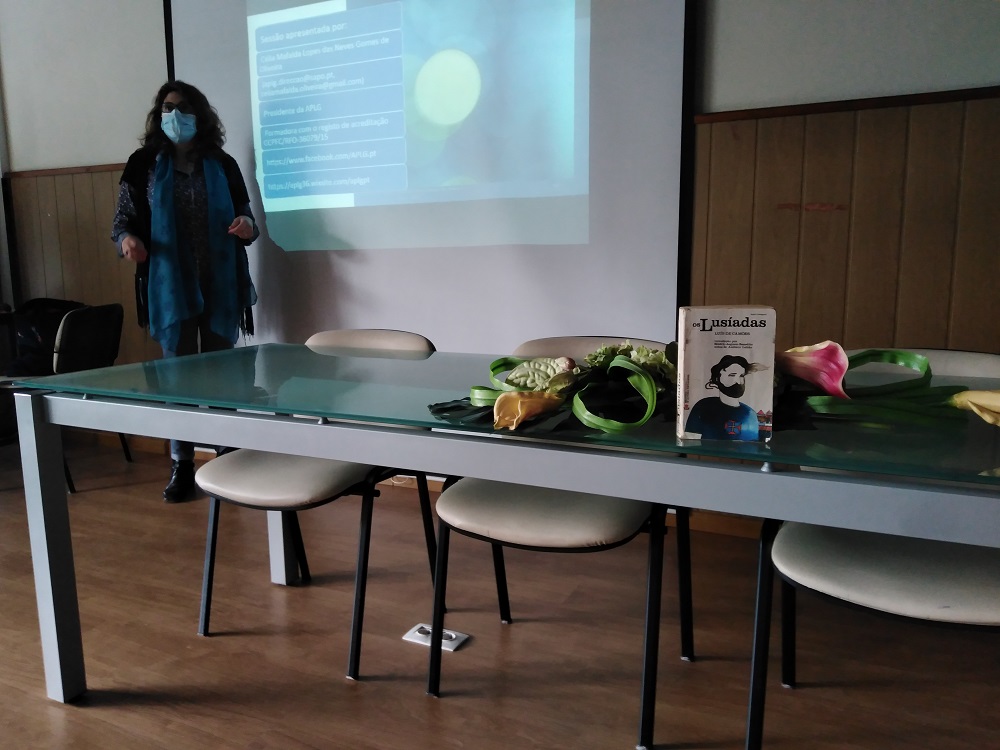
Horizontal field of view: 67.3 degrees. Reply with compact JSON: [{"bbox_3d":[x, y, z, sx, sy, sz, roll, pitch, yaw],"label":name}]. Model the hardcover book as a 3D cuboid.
[{"bbox_3d":[0.303,-0.001,1.012,0.119,0.178,0.040,0,8,3],"label":"hardcover book"}]

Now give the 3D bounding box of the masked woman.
[{"bbox_3d":[-1.315,-0.326,3.170,0.570,1.740,0.400,-3,9,-17],"label":"masked woman"}]

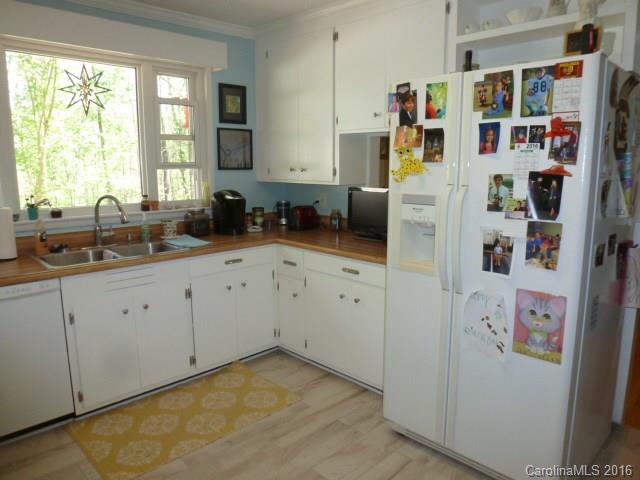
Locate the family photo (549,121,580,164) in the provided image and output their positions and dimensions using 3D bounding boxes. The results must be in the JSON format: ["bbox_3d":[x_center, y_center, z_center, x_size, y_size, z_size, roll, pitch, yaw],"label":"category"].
[{"bbox_3d":[0.897,-0.359,1.629,0.010,0.150,0.102,-9,18,-44],"label":"family photo"}]

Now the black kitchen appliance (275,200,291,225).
[{"bbox_3d":[-0.327,-0.251,4.045,0.125,0.215,0.120,-1,10,-5],"label":"black kitchen appliance"}]

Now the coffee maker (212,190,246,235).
[{"bbox_3d":[-0.682,-0.214,3.332,0.250,0.330,0.310,-4,10,-24],"label":"coffee maker"}]

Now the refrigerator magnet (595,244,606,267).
[{"bbox_3d":[1.131,0.063,1.789,0.095,0.090,0.008,-9,13,-43],"label":"refrigerator magnet"}]

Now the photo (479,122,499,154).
[{"bbox_3d":[0.701,-0.420,1.841,0.010,0.125,0.085,-9,13,-43],"label":"photo"}]

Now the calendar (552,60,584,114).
[{"bbox_3d":[0.868,-0.535,1.555,0.010,0.168,0.089,-9,13,-42],"label":"calendar"}]

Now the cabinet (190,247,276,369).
[{"bbox_3d":[-0.752,0.414,3.181,0.670,0.790,0.610,-9,13,-43],"label":"cabinet"}]

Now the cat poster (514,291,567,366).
[{"bbox_3d":[0.880,0.347,1.779,0.010,0.275,0.207,-9,13,-44],"label":"cat poster"}]

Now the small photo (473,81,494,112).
[{"bbox_3d":[0.678,-0.592,1.836,0.010,0.127,0.088,-9,13,-44],"label":"small photo"}]

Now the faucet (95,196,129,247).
[{"bbox_3d":[-1.290,-0.116,2.711,0.240,0.335,0.080,5,11,30],"label":"faucet"}]

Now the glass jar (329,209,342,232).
[{"bbox_3d":[0.131,-0.160,3.689,0.100,0.190,0.100,0,9,0],"label":"glass jar"}]

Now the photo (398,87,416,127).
[{"bbox_3d":[0.407,-0.613,2.060,0.097,0.158,0.010,9,13,44],"label":"photo"}]

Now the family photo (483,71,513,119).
[{"bbox_3d":[0.680,-0.554,1.700,0.010,0.170,0.114,-9,13,-43],"label":"family photo"}]

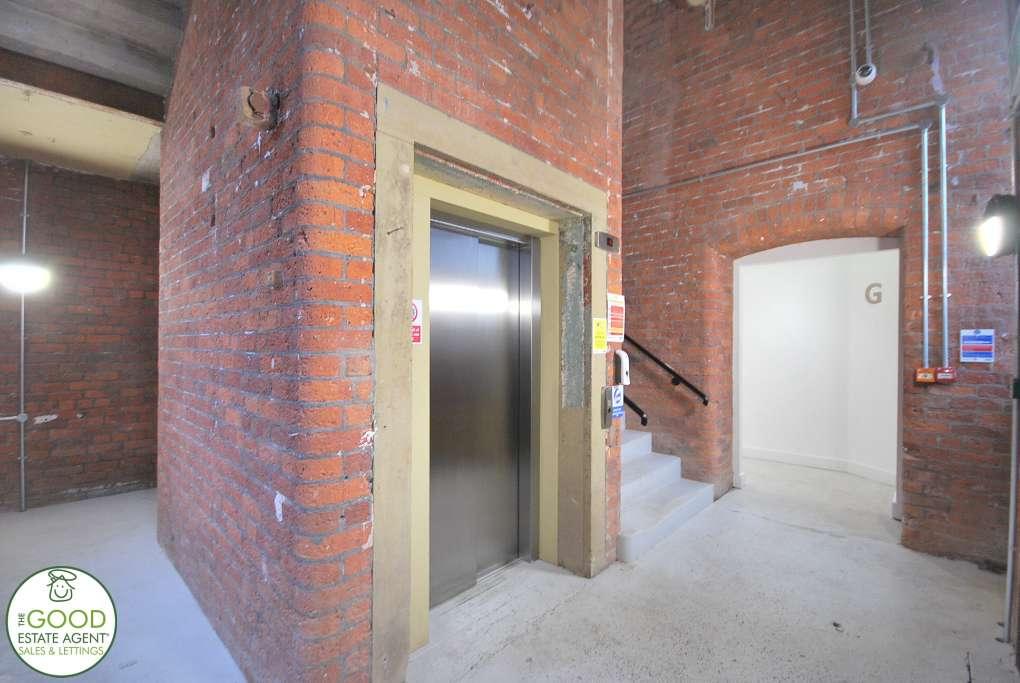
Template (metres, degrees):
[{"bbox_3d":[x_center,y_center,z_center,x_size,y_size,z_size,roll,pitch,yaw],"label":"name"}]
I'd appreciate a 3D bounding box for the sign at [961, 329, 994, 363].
[{"bbox_3d":[2.942,0.030,2.676,0.146,0.208,0.008,0,-1,43],"label":"sign"}]

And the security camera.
[{"bbox_3d":[2.532,-1.905,3.021,0.112,0.115,0.090,0,-1,43],"label":"security camera"}]

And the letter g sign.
[{"bbox_3d":[3.716,-0.491,4.353,0.015,0.212,0.170,0,-1,-9],"label":"letter g sign"}]

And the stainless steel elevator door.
[{"bbox_3d":[-0.217,0.378,2.455,0.070,2.000,0.780,0,-1,43],"label":"stainless steel elevator door"}]

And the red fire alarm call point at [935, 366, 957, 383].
[{"bbox_3d":[2.825,0.218,2.752,0.093,0.090,0.050,0,-1,43],"label":"red fire alarm call point"}]

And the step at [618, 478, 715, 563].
[{"bbox_3d":[1.179,1.317,3.276,0.275,0.152,1.470,0,-1,43],"label":"step"}]

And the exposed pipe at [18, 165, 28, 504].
[{"bbox_3d":[-3.945,-0.050,3.469,0.023,2.850,0.023,0,-1,43],"label":"exposed pipe"}]

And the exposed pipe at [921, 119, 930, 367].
[{"bbox_3d":[2.754,-0.627,2.821,0.025,1.604,0.025,0,-1,0],"label":"exposed pipe"}]

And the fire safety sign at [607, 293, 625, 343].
[{"bbox_3d":[0.677,-0.147,2.714,0.008,0.297,0.212,0,-1,43],"label":"fire safety sign"}]

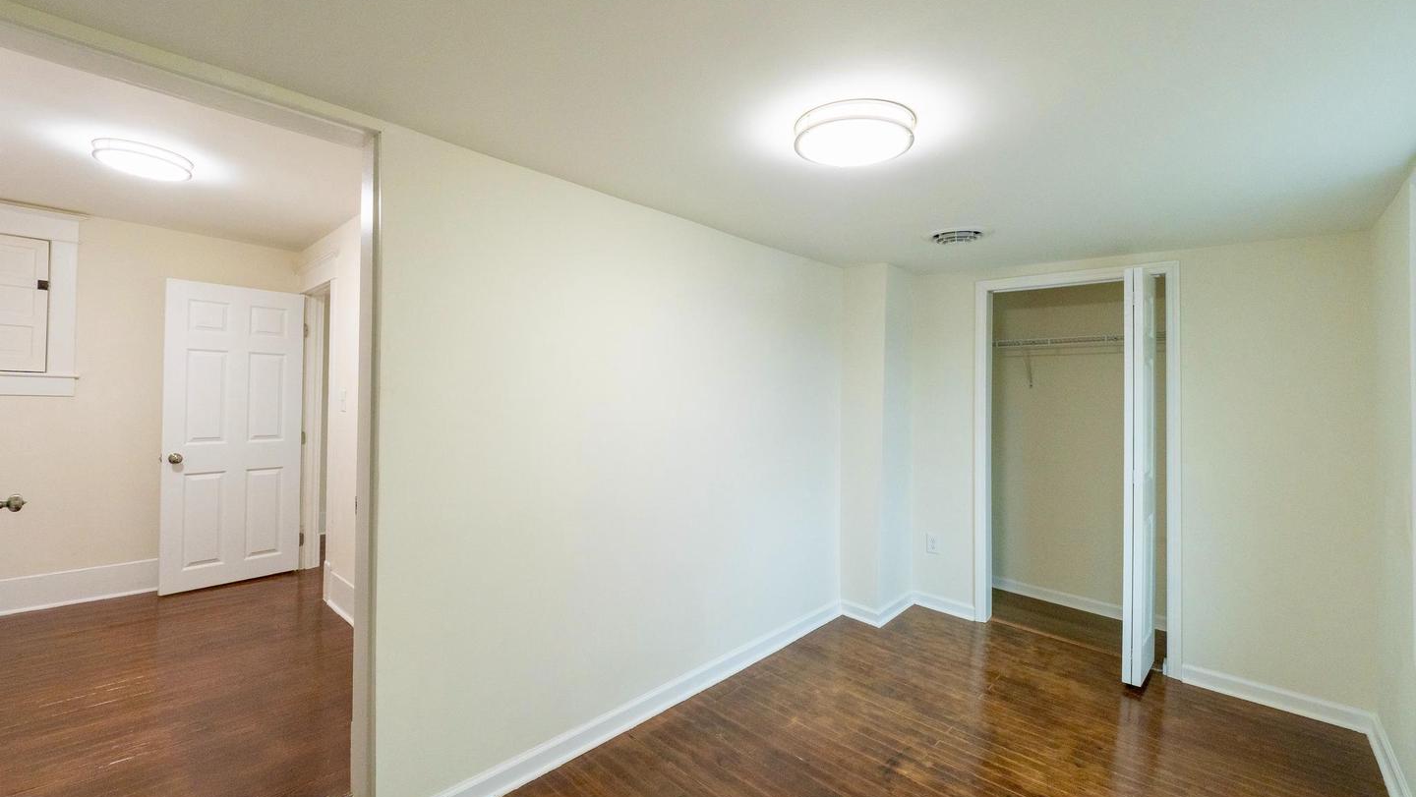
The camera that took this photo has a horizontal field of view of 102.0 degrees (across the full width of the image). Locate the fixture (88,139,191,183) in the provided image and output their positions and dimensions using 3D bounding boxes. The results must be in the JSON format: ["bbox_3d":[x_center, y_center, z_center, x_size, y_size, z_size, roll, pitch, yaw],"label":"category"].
[{"bbox_3d":[-2.627,-1.108,2.671,0.345,0.080,0.345,0,0,43],"label":"fixture"}]

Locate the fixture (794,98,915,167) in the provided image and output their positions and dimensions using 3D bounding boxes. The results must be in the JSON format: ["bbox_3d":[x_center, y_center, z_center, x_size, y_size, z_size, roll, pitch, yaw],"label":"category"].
[{"bbox_3d":[0.428,-0.774,1.692,0.345,0.080,0.345,1,0,0],"label":"fixture"}]

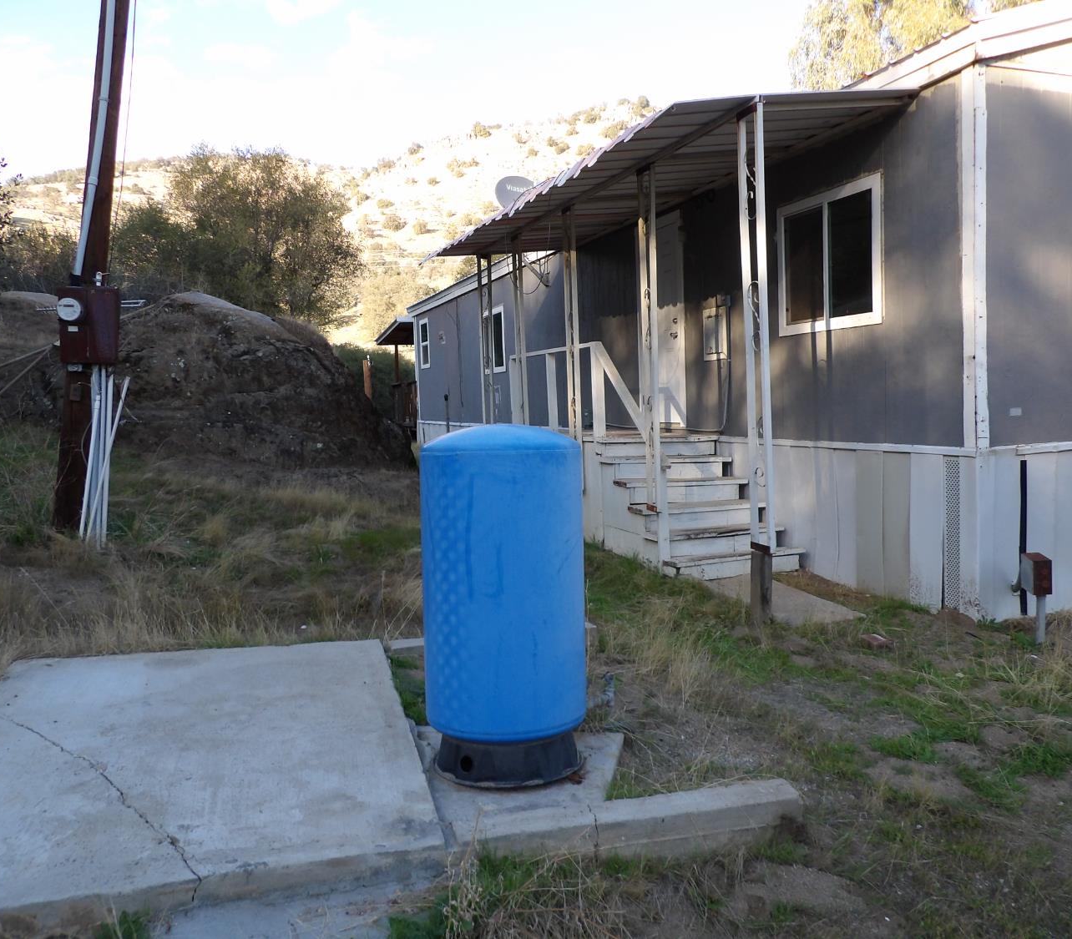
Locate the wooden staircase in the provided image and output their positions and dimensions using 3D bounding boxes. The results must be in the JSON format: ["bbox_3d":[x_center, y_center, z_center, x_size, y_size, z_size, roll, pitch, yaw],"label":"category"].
[{"bbox_3d":[1.371,0.275,7.514,1.233,1.075,1.518,-4,5,-20],"label":"wooden staircase"}]

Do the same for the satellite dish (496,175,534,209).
[{"bbox_3d":[-0.215,-3.741,11.900,0.720,0.700,0.320,-4,-5,-20],"label":"satellite dish"}]

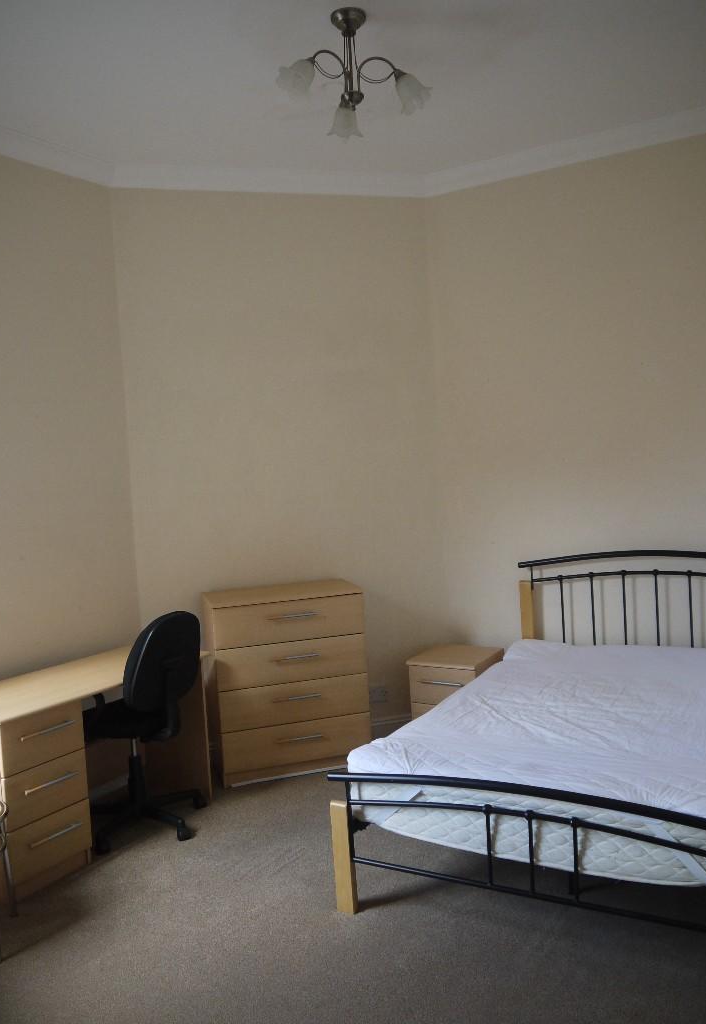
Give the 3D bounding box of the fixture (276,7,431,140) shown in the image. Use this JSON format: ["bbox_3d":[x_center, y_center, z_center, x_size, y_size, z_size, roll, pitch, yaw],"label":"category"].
[{"bbox_3d":[-0.001,-1.618,3.015,0.545,0.359,0.509,-3,3,0],"label":"fixture"}]

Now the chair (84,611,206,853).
[{"bbox_3d":[-0.972,0.942,3.762,0.588,0.986,0.572,-1,4,30],"label":"chair"}]

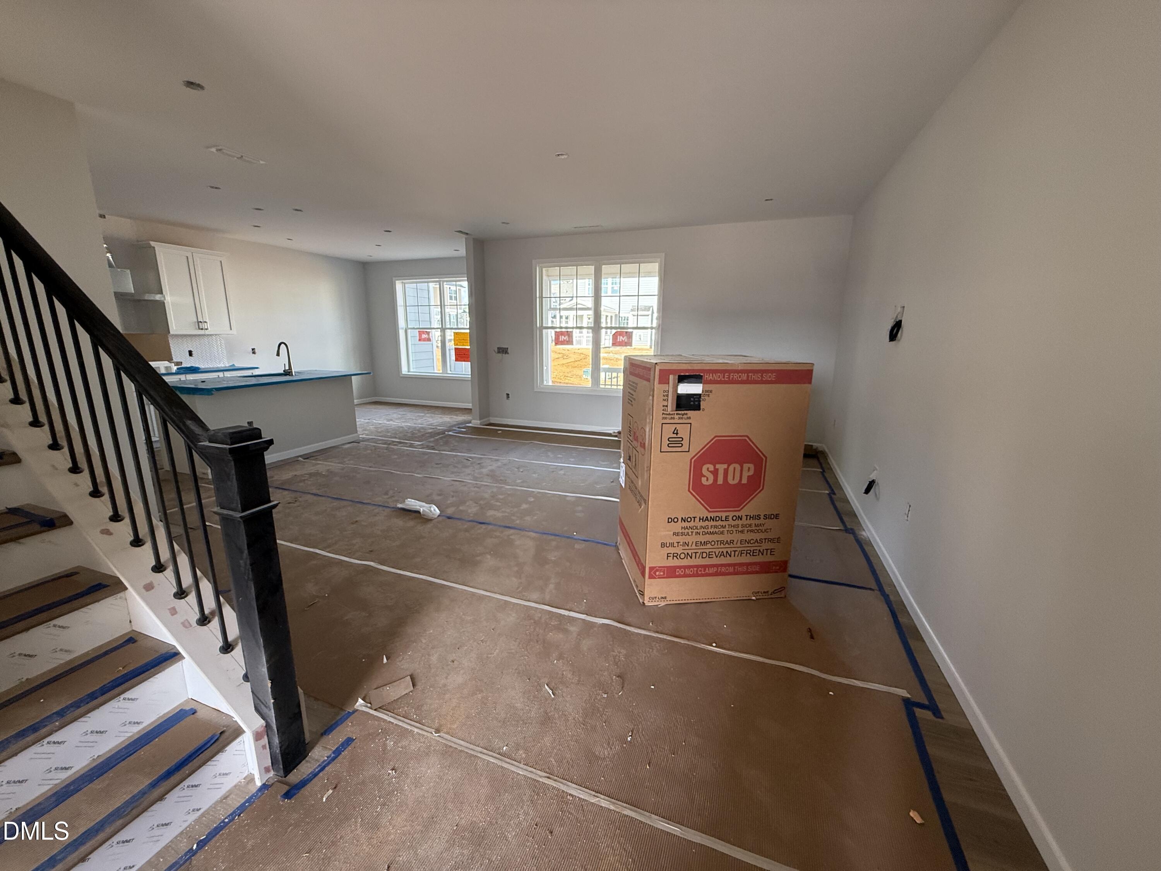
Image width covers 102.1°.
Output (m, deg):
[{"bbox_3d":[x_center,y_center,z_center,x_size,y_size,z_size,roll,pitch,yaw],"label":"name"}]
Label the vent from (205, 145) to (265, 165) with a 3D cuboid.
[{"bbox_3d":[-2.687,-2.190,3.680,0.180,0.020,0.360,5,13,20],"label":"vent"}]

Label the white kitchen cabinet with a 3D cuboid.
[{"bbox_3d":[-5.273,-1.931,6.335,0.370,1.100,0.880,5,13,20],"label":"white kitchen cabinet"}]

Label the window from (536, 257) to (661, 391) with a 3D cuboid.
[{"bbox_3d":[0.218,-1.541,6.752,1.860,1.890,0.140,5,13,20],"label":"window"}]

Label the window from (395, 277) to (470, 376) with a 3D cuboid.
[{"bbox_3d":[-2.724,-2.042,8.971,1.840,1.870,0.140,5,13,20],"label":"window"}]

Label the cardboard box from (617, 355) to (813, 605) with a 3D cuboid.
[{"bbox_3d":[0.724,0.206,2.801,0.825,1.303,0.700,-1,12,-6],"label":"cardboard box"}]

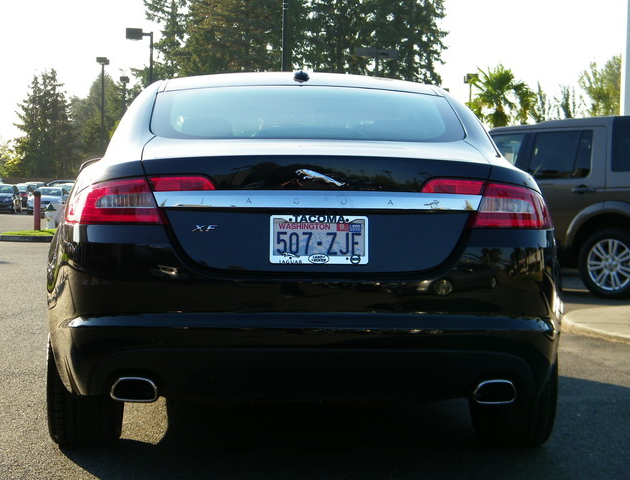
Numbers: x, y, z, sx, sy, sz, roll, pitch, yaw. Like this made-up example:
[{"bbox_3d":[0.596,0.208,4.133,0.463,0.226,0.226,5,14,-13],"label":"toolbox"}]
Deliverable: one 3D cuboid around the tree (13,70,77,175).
[{"bbox_3d":[-22.057,-8.553,115.000,5.200,10.600,5.200,1,2,0],"label":"tree"}]

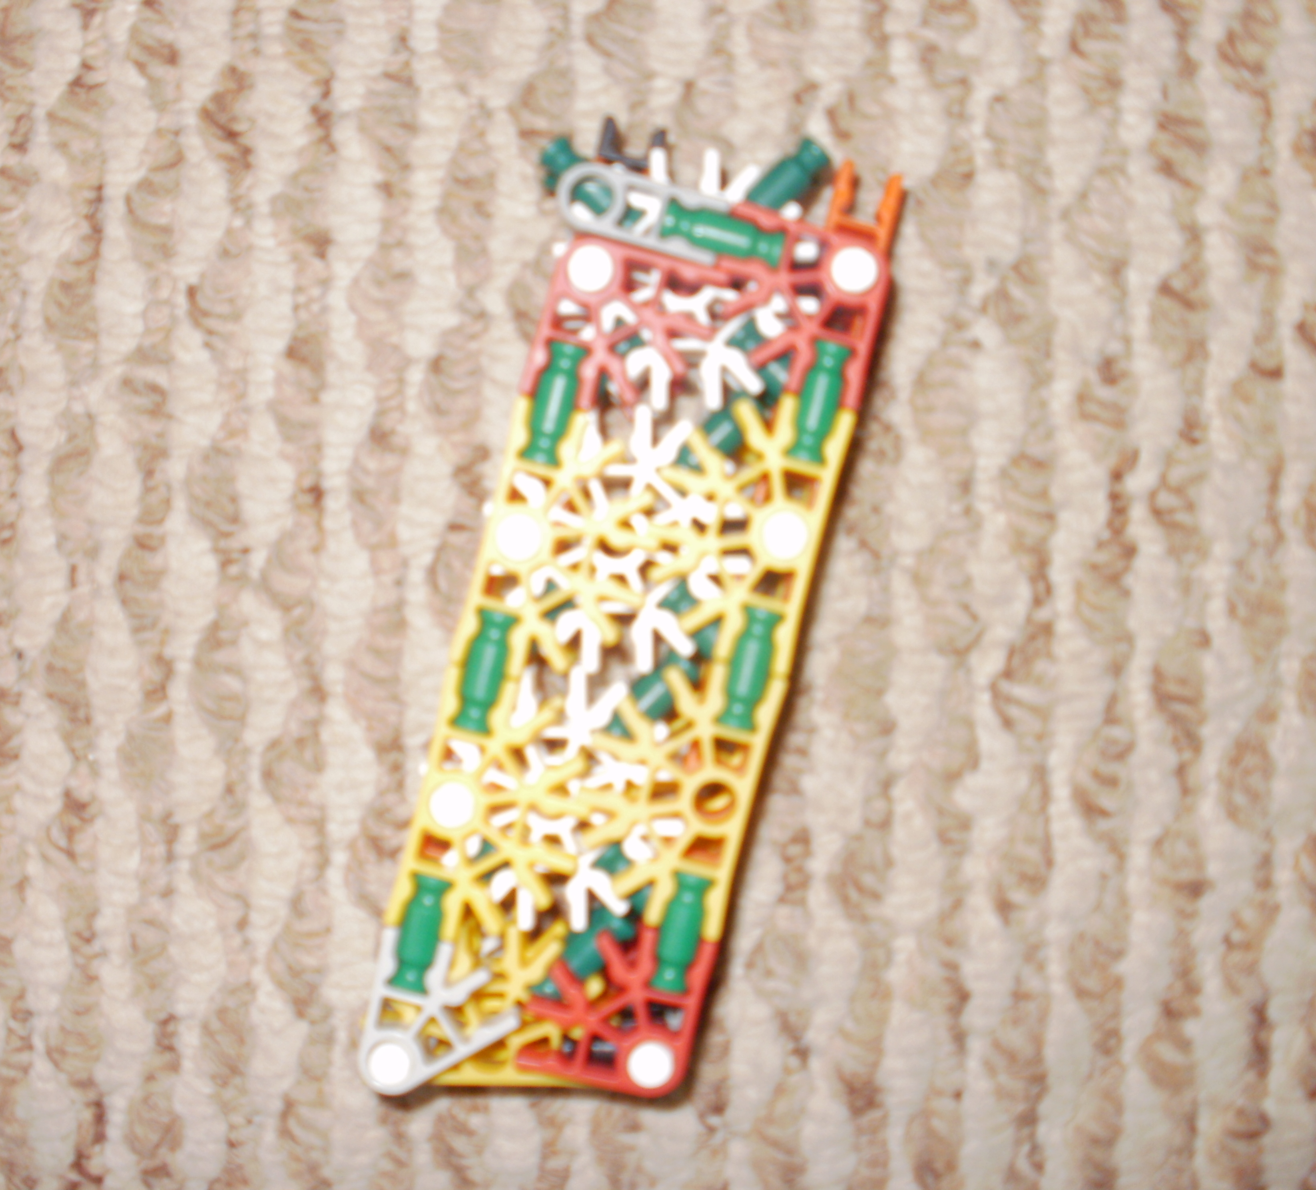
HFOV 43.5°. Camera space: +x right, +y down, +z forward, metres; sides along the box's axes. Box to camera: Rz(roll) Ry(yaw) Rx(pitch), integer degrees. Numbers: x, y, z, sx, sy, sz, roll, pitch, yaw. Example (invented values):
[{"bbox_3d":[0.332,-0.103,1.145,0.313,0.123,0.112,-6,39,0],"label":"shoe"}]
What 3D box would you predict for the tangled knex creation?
[{"bbox_3d":[-0.006,0.003,0.238,0.050,0.033,0.142,14,90,0],"label":"tangled knex creation"}]

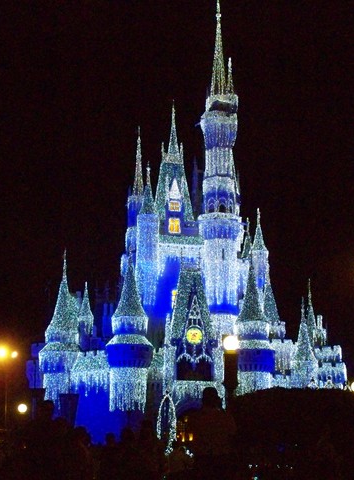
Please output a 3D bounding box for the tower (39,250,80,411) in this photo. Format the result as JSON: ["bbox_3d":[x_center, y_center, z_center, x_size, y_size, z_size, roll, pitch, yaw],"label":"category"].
[{"bbox_3d":[-10.979,8.366,96.000,3.724,14.569,3.724,1,-11,-8],"label":"tower"}]

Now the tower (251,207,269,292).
[{"bbox_3d":[8.787,1.268,106.525,1.890,9.490,1.890,1,-13,-6],"label":"tower"}]

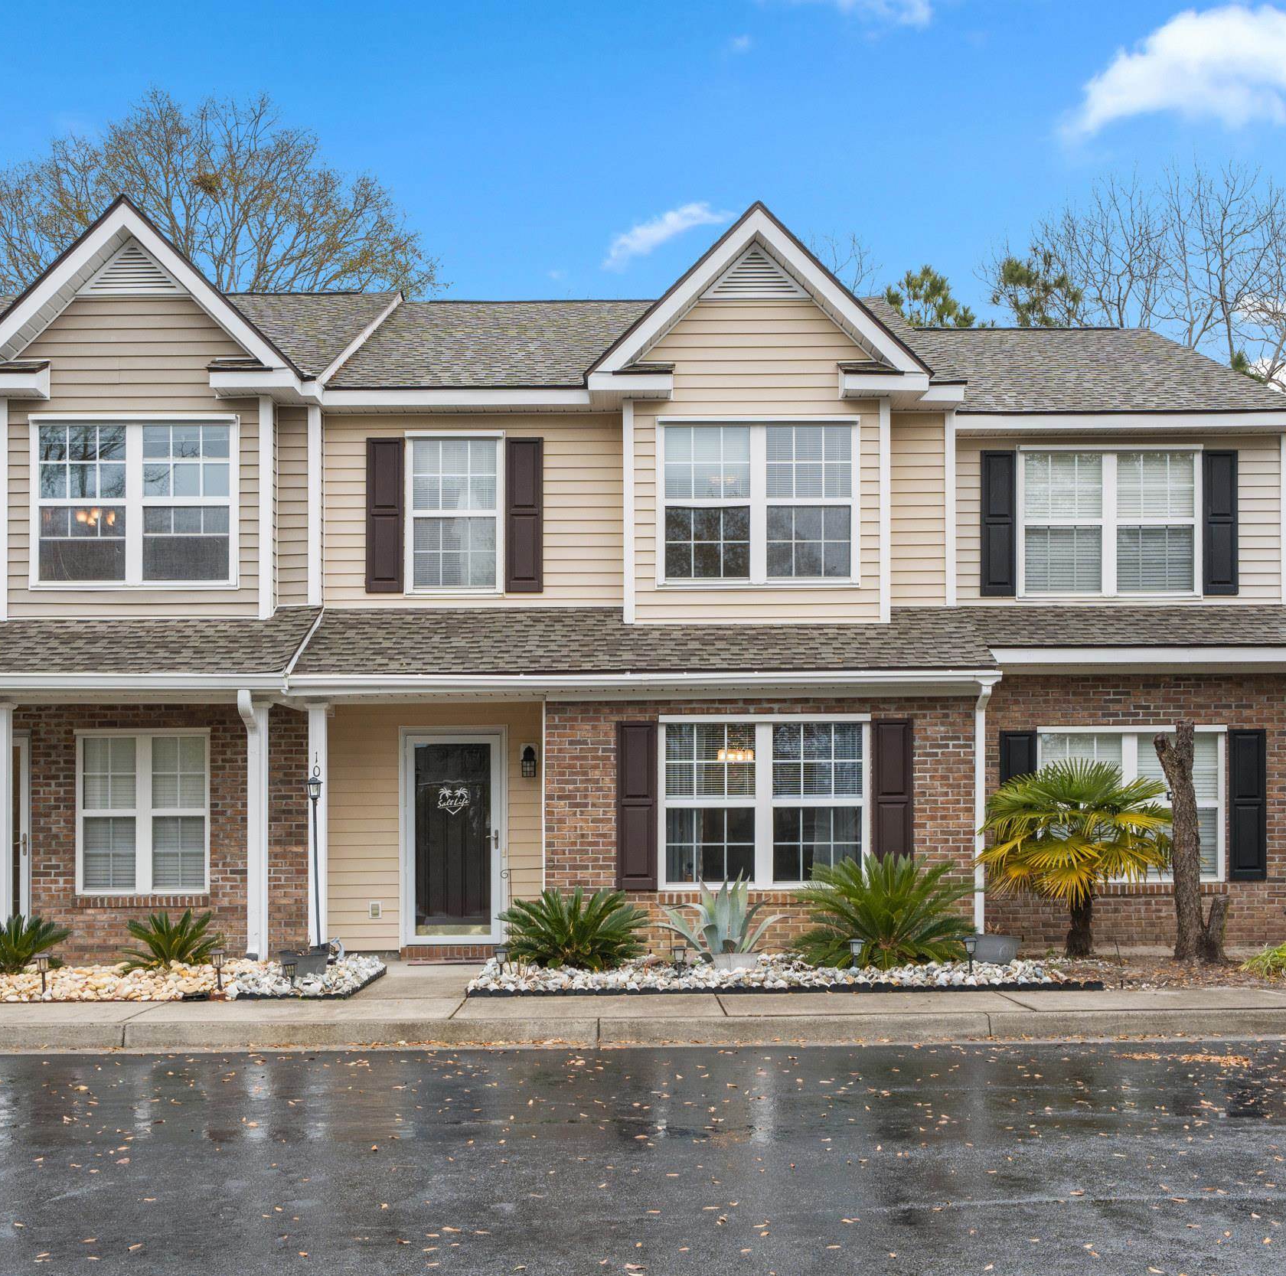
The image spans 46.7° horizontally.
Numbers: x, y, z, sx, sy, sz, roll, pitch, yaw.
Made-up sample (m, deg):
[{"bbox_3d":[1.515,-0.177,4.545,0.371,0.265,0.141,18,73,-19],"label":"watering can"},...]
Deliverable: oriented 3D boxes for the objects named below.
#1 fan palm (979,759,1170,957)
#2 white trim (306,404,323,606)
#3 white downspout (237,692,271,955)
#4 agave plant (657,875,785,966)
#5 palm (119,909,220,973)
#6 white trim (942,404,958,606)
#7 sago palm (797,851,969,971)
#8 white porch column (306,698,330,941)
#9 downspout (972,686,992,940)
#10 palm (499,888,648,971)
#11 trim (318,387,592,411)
[{"bbox_3d":[4.049,2.058,13.900,1.820,1.850,1.700,0,-1,-2],"label":"fan palm"},{"bbox_3d":[-3.127,-1.262,14.180,0.135,1.910,0.110,0,-1,-2],"label":"white trim"},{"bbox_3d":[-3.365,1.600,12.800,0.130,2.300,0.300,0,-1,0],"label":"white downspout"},{"bbox_3d":[0.663,2.409,12.700,1.070,0.780,0.950,0,-1,-2],"label":"agave plant"},{"bbox_3d":[-4.117,2.639,12.950,0.880,0.560,0.820,0,-2,0],"label":"palm"},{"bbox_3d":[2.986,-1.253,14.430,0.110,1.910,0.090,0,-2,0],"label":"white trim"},{"bbox_3d":[2.054,2.339,12.700,1.500,0.980,1.350,0,-1,-2],"label":"sago palm"},{"bbox_3d":[-2.897,1.713,13.280,0.200,2.220,0.190,0,-1,-2],"label":"white porch column"},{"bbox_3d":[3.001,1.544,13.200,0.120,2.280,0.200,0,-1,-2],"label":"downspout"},{"bbox_3d":[-0.570,2.394,12.200,1.220,0.690,1.120,0,-2,0],"label":"palm"},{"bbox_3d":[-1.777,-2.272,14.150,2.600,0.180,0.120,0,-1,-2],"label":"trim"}]

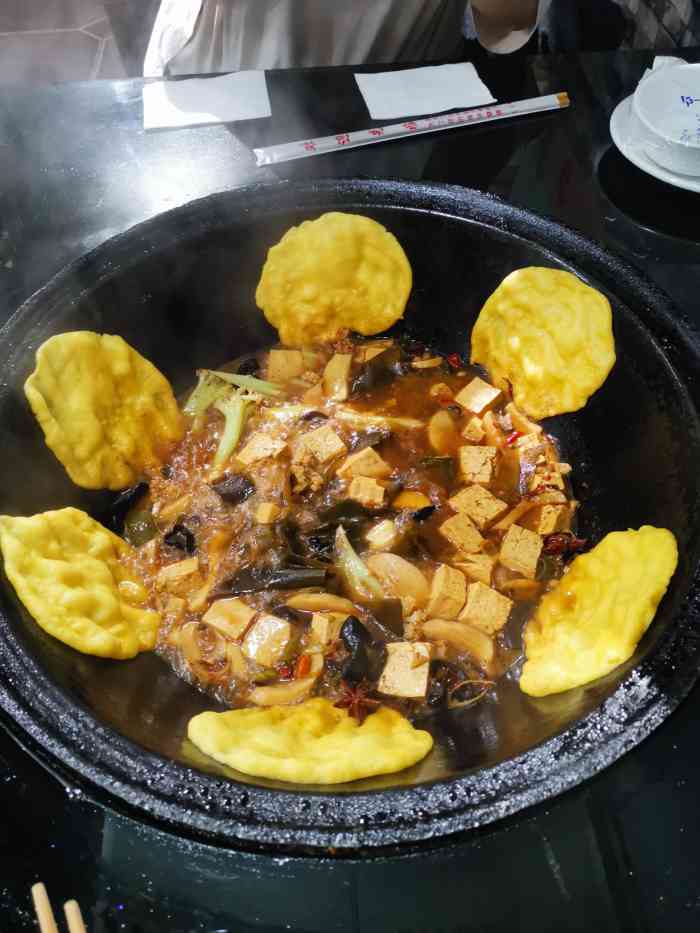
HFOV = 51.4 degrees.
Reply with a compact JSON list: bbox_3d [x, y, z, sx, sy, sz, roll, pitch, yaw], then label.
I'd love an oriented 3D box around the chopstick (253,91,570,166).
[{"bbox_3d":[0.053,-0.261,0.561,0.257,0.009,0.019,-15,56,-9],"label":"chopstick"}]

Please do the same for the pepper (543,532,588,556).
[{"bbox_3d":[0.130,0.047,0.437,0.033,0.013,0.014,7,55,6],"label":"pepper"}]

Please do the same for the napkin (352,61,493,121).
[{"bbox_3d":[0.062,-0.316,0.604,0.103,0.004,0.072,-10,55,-6],"label":"napkin"}]

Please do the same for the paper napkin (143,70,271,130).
[{"bbox_3d":[-0.118,-0.305,0.600,0.103,0.004,0.074,-9,55,-5],"label":"paper napkin"}]

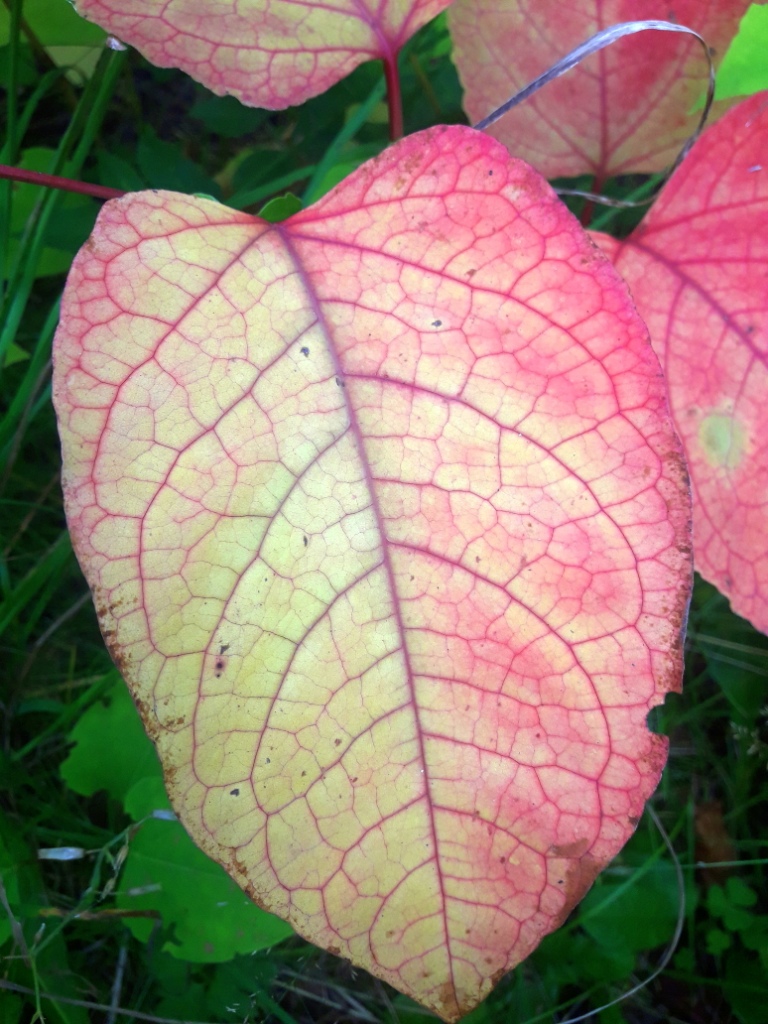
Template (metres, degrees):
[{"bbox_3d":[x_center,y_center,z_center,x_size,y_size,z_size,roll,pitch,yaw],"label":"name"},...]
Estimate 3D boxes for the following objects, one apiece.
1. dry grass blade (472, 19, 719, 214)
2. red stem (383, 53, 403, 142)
[{"bbox_3d":[0.064,-0.119,0.250,0.074,0.064,0.025,0,28,0],"label":"dry grass blade"},{"bbox_3d":[0.003,-0.119,0.241,0.004,0.031,0.004,-6,30,0],"label":"red stem"}]

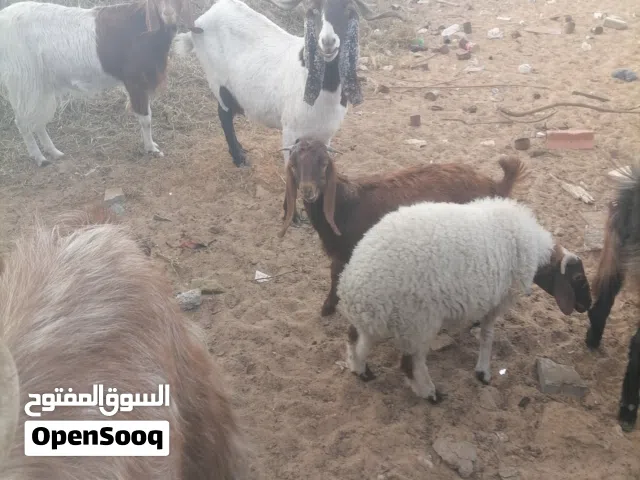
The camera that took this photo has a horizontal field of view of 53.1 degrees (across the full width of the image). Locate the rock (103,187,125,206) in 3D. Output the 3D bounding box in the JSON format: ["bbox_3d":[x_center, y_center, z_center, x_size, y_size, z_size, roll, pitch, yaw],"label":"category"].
[{"bbox_3d":[-0.942,-0.210,2.958,0.095,0.060,0.095,0,32,0],"label":"rock"}]

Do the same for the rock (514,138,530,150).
[{"bbox_3d":[1.090,-0.524,3.469,0.083,0.055,0.070,0,32,0],"label":"rock"}]

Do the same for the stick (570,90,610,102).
[{"bbox_3d":[1.748,-0.934,4.156,0.225,0.020,0.022,26,41,35],"label":"stick"}]

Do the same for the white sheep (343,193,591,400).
[{"bbox_3d":[0.420,0.145,1.871,0.770,0.610,0.340,-5,32,-8],"label":"white sheep"}]

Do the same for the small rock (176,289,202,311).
[{"bbox_3d":[-0.464,0.206,2.293,0.090,0.060,0.075,0,32,0],"label":"small rock"}]

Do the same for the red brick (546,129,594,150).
[{"bbox_3d":[1.355,-0.541,3.459,0.250,0.095,0.075,4,32,6],"label":"red brick"}]

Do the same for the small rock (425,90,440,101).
[{"bbox_3d":[0.722,-0.948,4.148,0.100,0.055,0.080,0,32,0],"label":"small rock"}]

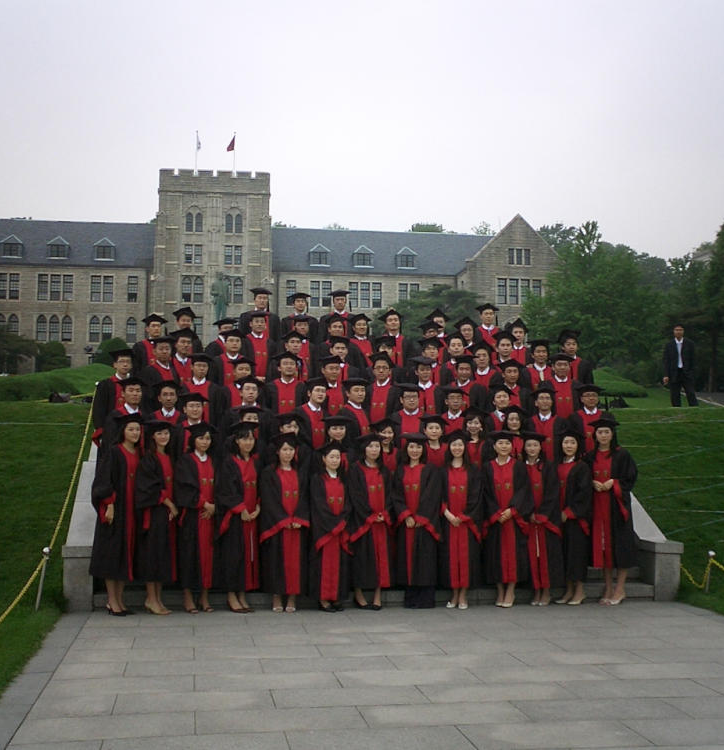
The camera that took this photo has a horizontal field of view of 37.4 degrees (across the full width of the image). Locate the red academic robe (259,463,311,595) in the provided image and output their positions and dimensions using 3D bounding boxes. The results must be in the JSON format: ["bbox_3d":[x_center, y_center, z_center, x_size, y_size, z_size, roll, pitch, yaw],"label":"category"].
[{"bbox_3d":[-0.735,1.447,10.092,0.520,1.237,0.380,1,-4,-13],"label":"red academic robe"}]

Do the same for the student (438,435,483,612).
[{"bbox_3d":[0.952,1.389,10.332,0.450,1.684,0.340,0,-4,5],"label":"student"}]

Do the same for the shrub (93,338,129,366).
[{"bbox_3d":[-18.374,-1.422,80.000,3.600,2.600,3.500,1,-4,-9],"label":"shrub"}]

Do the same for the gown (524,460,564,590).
[{"bbox_3d":[1.790,1.484,10.528,0.480,1.261,0.360,-2,-5,29],"label":"gown"}]

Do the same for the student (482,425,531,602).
[{"bbox_3d":[1.406,1.379,10.341,0.490,1.681,0.380,-1,-4,12],"label":"student"}]

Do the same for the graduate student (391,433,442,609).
[{"bbox_3d":[0.528,1.407,10.371,0.520,1.677,0.380,-1,-4,13],"label":"graduate student"}]

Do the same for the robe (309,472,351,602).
[{"bbox_3d":[-0.300,1.540,10.148,0.470,1.224,0.360,1,-4,-15],"label":"robe"}]

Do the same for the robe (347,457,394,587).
[{"bbox_3d":[0.081,1.426,10.182,0.470,1.219,0.330,2,-5,-20],"label":"robe"}]

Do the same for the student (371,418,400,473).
[{"bbox_3d":[0.255,1.253,10.640,0.480,1.680,0.360,0,-4,0],"label":"student"}]

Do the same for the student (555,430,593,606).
[{"bbox_3d":[2.091,1.409,10.567,0.360,1.698,0.450,4,-6,-40],"label":"student"}]

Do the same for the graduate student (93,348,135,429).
[{"bbox_3d":[-2.729,0.617,11.932,0.520,1.790,0.360,2,-5,-18],"label":"graduate student"}]

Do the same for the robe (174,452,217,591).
[{"bbox_3d":[-1.569,1.362,10.025,0.480,1.304,0.380,3,-5,-34],"label":"robe"}]

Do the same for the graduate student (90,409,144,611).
[{"bbox_3d":[-2.270,1.257,9.818,0.440,1.861,0.500,-4,-5,42],"label":"graduate student"}]

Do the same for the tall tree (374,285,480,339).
[{"bbox_3d":[4.412,-2.964,71.776,8.000,6.279,7.000,1,-4,-9],"label":"tall tree"}]

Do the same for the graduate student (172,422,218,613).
[{"bbox_3d":[-1.569,1.322,10.009,0.490,1.753,0.400,3,-5,-34],"label":"graduate student"}]

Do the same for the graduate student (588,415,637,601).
[{"bbox_3d":[2.469,1.344,10.587,0.520,1.845,0.400,-3,-5,35],"label":"graduate student"}]

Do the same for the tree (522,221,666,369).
[{"bbox_3d":[9.136,-2.967,42.000,5.600,6.200,5.400,0,-4,0],"label":"tree"}]

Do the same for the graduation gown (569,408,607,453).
[{"bbox_3d":[2.502,0.971,11.704,0.520,1.220,0.340,0,-4,4],"label":"graduation gown"}]

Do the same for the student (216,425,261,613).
[{"bbox_3d":[-1.158,1.329,10.026,0.470,1.728,0.360,4,-5,-37],"label":"student"}]

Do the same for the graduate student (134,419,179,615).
[{"bbox_3d":[-1.904,1.314,10.004,0.420,1.795,0.480,-3,-5,34],"label":"graduate student"}]

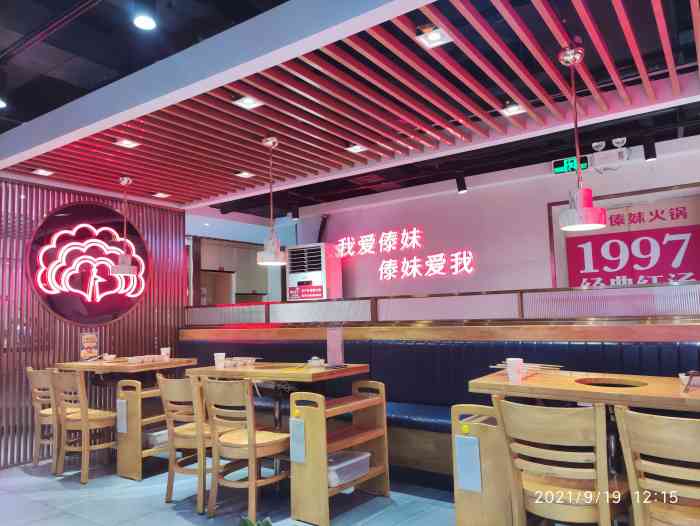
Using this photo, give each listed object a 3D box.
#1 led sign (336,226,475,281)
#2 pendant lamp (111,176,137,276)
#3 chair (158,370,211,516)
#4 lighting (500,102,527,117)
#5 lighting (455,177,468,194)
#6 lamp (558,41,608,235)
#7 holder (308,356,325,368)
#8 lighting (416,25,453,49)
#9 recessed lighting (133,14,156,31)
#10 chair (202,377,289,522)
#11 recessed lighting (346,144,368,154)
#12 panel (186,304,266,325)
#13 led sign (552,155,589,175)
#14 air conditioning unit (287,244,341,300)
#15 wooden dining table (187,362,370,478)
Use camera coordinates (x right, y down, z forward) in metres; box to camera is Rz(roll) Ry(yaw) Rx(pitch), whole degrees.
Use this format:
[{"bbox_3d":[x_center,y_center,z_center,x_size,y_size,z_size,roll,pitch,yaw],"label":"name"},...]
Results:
[{"bbox_3d":[0.556,-0.093,6.076,1.791,0.599,0.050,-5,-7,35],"label":"led sign"},{"bbox_3d":[-1.971,-0.323,4.601,0.210,0.860,0.210,-5,-7,35],"label":"pendant lamp"},{"bbox_3d":[-0.937,1.097,3.329,0.391,0.793,0.431,-5,-7,35],"label":"chair"},{"bbox_3d":[0.996,-0.935,3.204,0.125,0.039,0.125,-5,-7,35],"label":"lighting"},{"bbox_3d":[0.888,-0.645,4.236,0.075,0.134,0.075,-5,-7,35],"label":"lighting"},{"bbox_3d":[1.074,-0.585,2.489,0.210,0.865,0.210,-5,-7,35],"label":"lamp"},{"bbox_3d":[-0.215,0.632,3.355,0.105,0.069,0.090,-5,-7,35],"label":"holder"},{"bbox_3d":[0.363,-0.988,2.279,0.127,0.045,0.126,-5,-7,35],"label":"lighting"},{"bbox_3d":[-1.096,-1.277,2.811,0.125,0.045,0.125,-2,-5,0],"label":"recessed lighting"},{"bbox_3d":[-0.543,1.036,3.049,0.410,0.786,0.480,-5,-7,35],"label":"chair"},{"bbox_3d":[0.051,-0.833,3.800,0.129,0.040,0.129,-5,-7,35],"label":"recessed lighting"},{"bbox_3d":[-1.270,0.527,5.337,1.170,0.187,0.035,-5,-7,35],"label":"panel"},{"bbox_3d":[2.117,-0.951,5.050,0.321,0.122,0.035,-5,-7,35],"label":"led sign"},{"bbox_3d":[-0.387,0.776,6.174,0.571,1.930,0.330,-5,-7,35],"label":"air conditioning unit"},{"bbox_3d":[-0.474,1.077,3.464,1.020,0.781,0.620,-5,-7,35],"label":"wooden dining table"}]

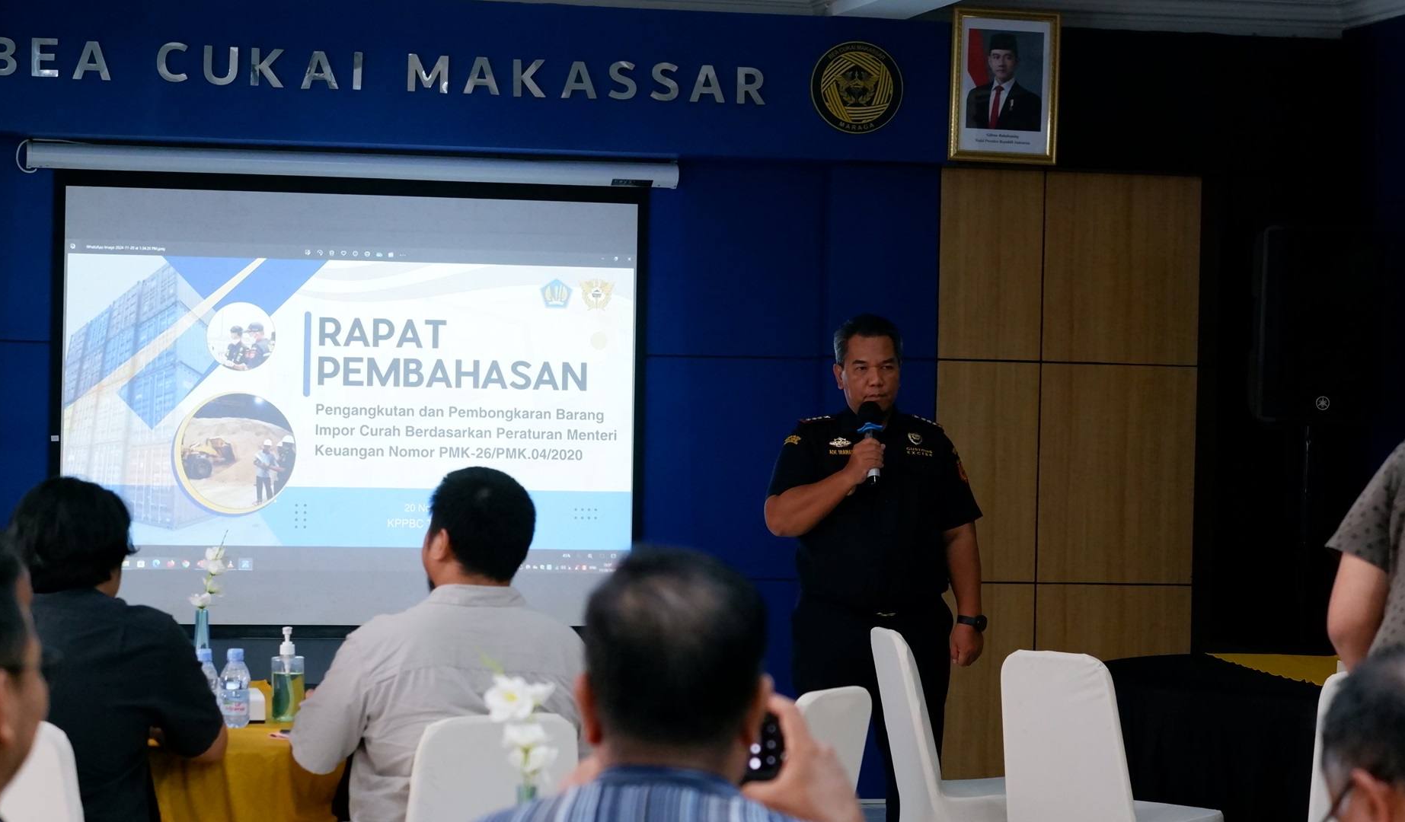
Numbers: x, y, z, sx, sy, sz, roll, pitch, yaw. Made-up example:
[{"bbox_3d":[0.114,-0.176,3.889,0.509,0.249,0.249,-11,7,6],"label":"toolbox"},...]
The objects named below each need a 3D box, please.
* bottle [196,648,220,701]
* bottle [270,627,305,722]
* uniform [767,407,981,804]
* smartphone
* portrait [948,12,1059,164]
[{"bbox_3d":[-1.055,0.587,6.800,0.064,0.168,0.064,1,1,0],"label":"bottle"},{"bbox_3d":[-0.886,0.565,6.880,0.070,0.202,0.070,1,1,0],"label":"bottle"},{"bbox_3d":[0.462,0.690,8.750,0.540,1.400,0.350,1,1,-10],"label":"uniform"},{"bbox_3d":[0.003,0.345,3.300,0.162,0.077,0.009,1,-2,0],"label":"smartphone"},{"bbox_3d":[1.086,-1.163,11.550,0.395,0.545,0.030,2,4,-12],"label":"portrait"}]

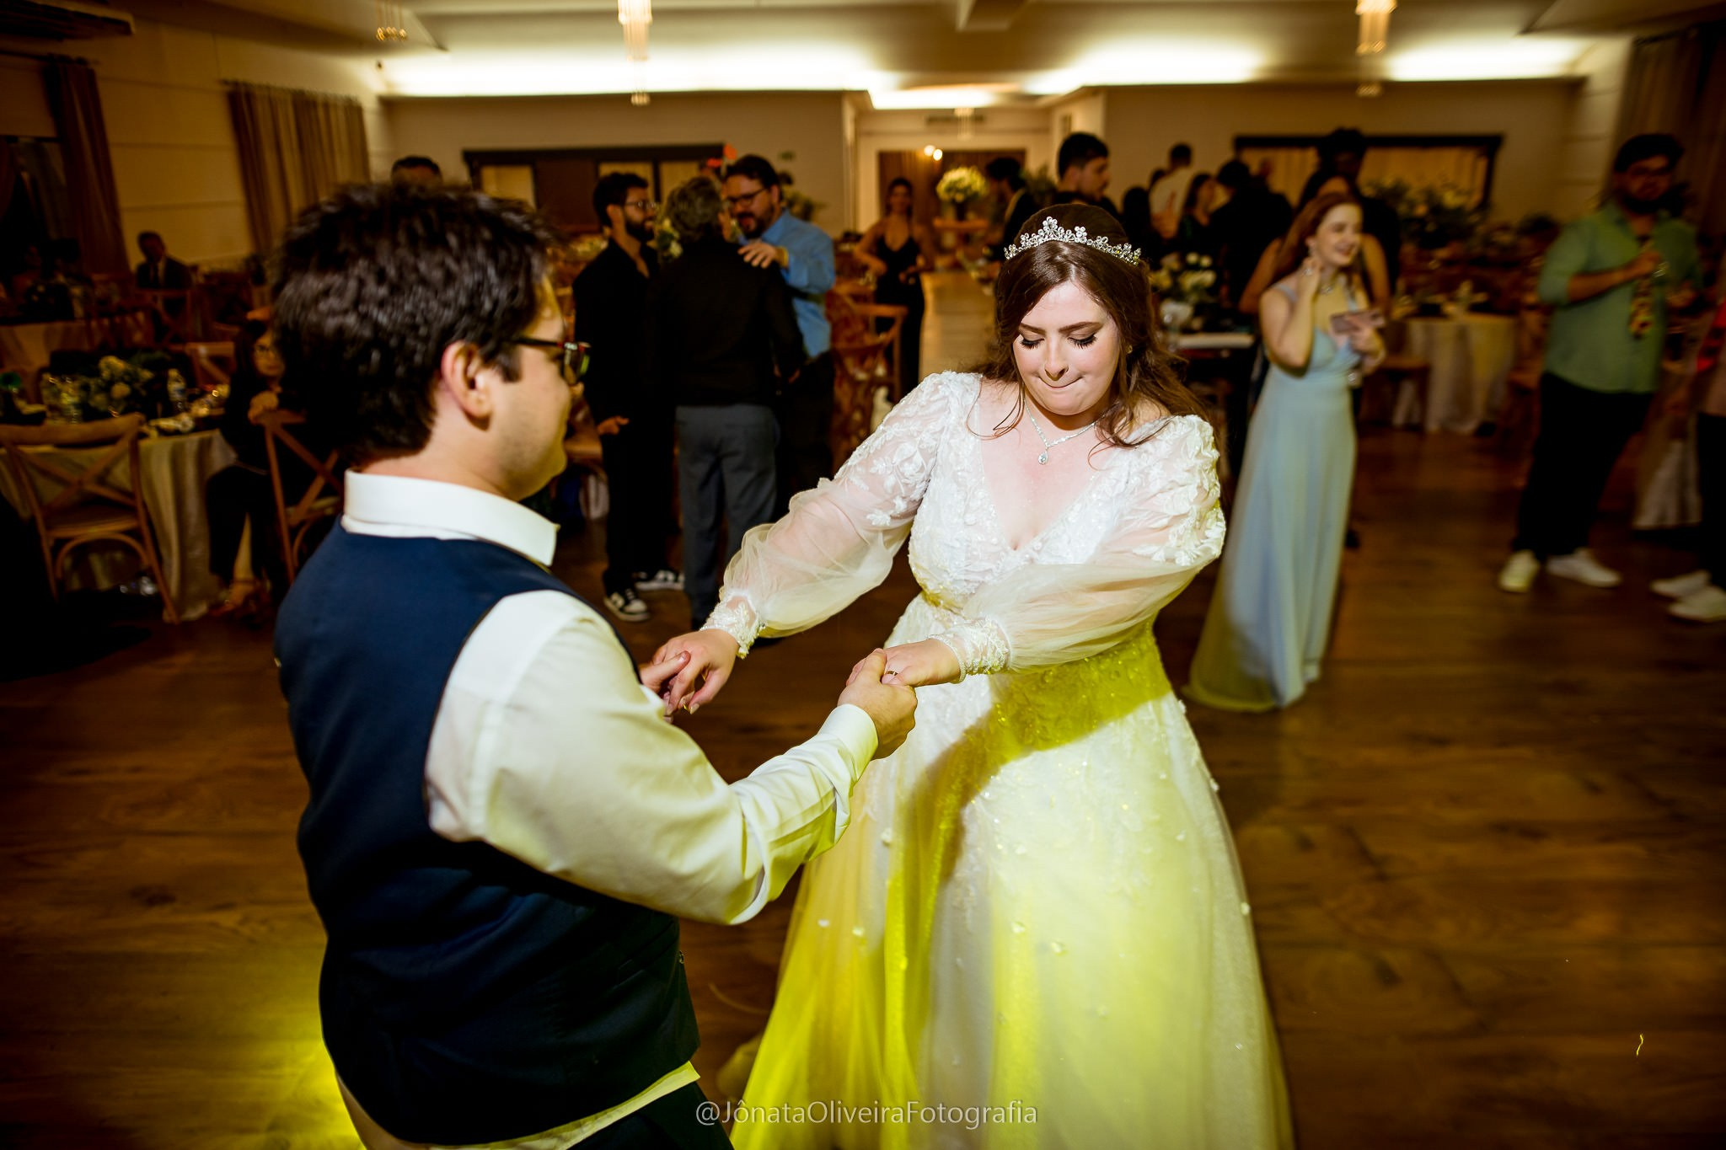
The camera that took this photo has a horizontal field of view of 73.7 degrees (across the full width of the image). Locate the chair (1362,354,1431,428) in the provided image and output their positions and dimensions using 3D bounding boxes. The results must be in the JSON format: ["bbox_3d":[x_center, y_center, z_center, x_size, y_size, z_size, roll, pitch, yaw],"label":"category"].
[{"bbox_3d":[3.667,-1.546,8.110,0.500,0.880,0.460,-7,20,-16],"label":"chair"}]

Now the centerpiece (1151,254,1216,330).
[{"bbox_3d":[1.915,-1.815,7.216,0.460,0.450,0.460,-1,19,0],"label":"centerpiece"}]

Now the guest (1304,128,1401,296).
[{"bbox_3d":[2.303,-1.202,5.734,0.500,1.840,0.320,-5,20,-14],"label":"guest"}]

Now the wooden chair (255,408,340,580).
[{"bbox_3d":[-2.185,-0.318,4.819,0.480,0.870,0.520,-12,22,-28],"label":"wooden chair"}]

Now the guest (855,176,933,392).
[{"bbox_3d":[0.232,-2.014,8.357,0.540,1.650,0.360,-2,19,-3],"label":"guest"}]

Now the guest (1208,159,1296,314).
[{"bbox_3d":[2.395,-1.783,7.495,0.520,1.730,0.380,-9,21,-22],"label":"guest"}]

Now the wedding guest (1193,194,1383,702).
[{"bbox_3d":[1.364,-0.464,3.936,0.560,1.640,0.580,-13,23,-31],"label":"wedding guest"}]

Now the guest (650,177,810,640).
[{"bbox_3d":[-0.539,-0.674,4.500,0.560,1.710,0.420,2,20,8],"label":"guest"}]

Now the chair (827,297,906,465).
[{"bbox_3d":[0.058,-1.384,7.742,0.460,0.880,0.500,-5,20,-14],"label":"chair"}]

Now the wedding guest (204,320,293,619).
[{"bbox_3d":[-2.317,-0.468,4.754,0.720,1.200,0.520,-11,22,-26],"label":"wedding guest"}]

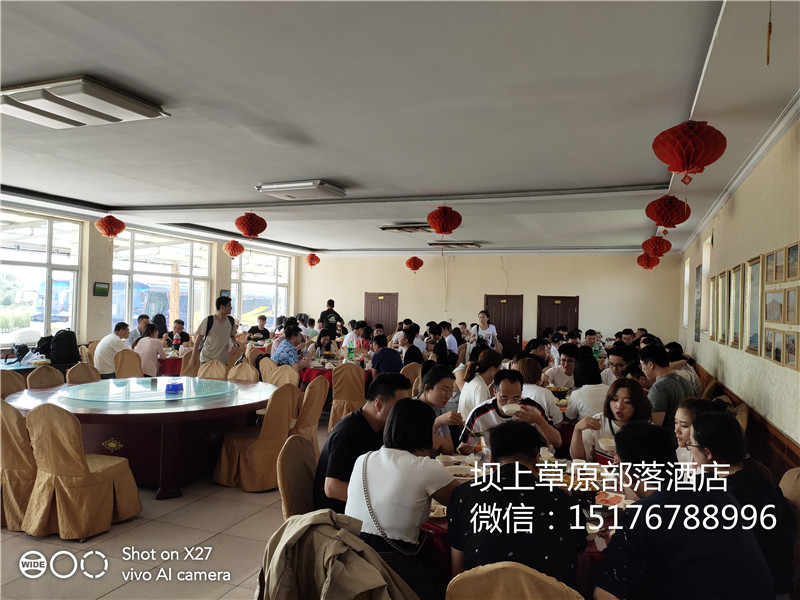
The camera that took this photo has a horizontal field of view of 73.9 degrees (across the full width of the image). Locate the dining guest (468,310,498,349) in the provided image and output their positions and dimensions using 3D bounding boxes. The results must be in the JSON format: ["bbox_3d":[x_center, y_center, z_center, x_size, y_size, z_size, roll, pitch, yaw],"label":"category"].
[{"bbox_3d":[1.510,1.002,9.500,0.480,1.600,0.340,2,0,9],"label":"dining guest"}]

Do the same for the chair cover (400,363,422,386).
[{"bbox_3d":[0.114,1.294,7.100,0.520,0.930,0.450,1,-1,44],"label":"chair cover"}]

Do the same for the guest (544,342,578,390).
[{"bbox_3d":[1.702,1.124,5.400,0.520,1.320,0.680,2,-1,6],"label":"guest"}]

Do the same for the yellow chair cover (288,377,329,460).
[{"bbox_3d":[-1.092,1.255,5.686,0.600,0.940,0.460,2,0,23],"label":"yellow chair cover"}]

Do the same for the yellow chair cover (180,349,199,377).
[{"bbox_3d":[-3.185,1.200,8.047,0.460,0.940,0.600,2,-1,-37],"label":"yellow chair cover"}]

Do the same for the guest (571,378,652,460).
[{"bbox_3d":[1.342,1.141,3.292,0.520,1.300,0.720,2,-1,41],"label":"guest"}]

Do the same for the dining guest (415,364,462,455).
[{"bbox_3d":[0.250,1.089,3.450,0.500,1.290,0.750,2,0,-43],"label":"dining guest"}]

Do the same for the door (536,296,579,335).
[{"bbox_3d":[3.691,0.893,12.473,0.950,1.980,0.100,2,0,24],"label":"door"}]

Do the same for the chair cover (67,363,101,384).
[{"bbox_3d":[-3.350,1.143,5.680,0.520,0.930,0.450,1,-1,31],"label":"chair cover"}]

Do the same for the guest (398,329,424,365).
[{"bbox_3d":[0.081,1.137,8.692,0.750,1.290,0.500,2,0,22],"label":"guest"}]

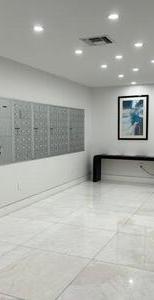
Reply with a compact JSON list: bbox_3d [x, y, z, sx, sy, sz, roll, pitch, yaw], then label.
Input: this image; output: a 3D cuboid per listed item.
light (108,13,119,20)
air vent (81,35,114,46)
[{"bbox_3d":[0.351,-1.279,2.888,0.120,0.030,0.120,0,4,0],"label":"light"},{"bbox_3d":[0.248,-1.338,3.720,0.350,0.025,0.350,2,5,24],"label":"air vent"}]

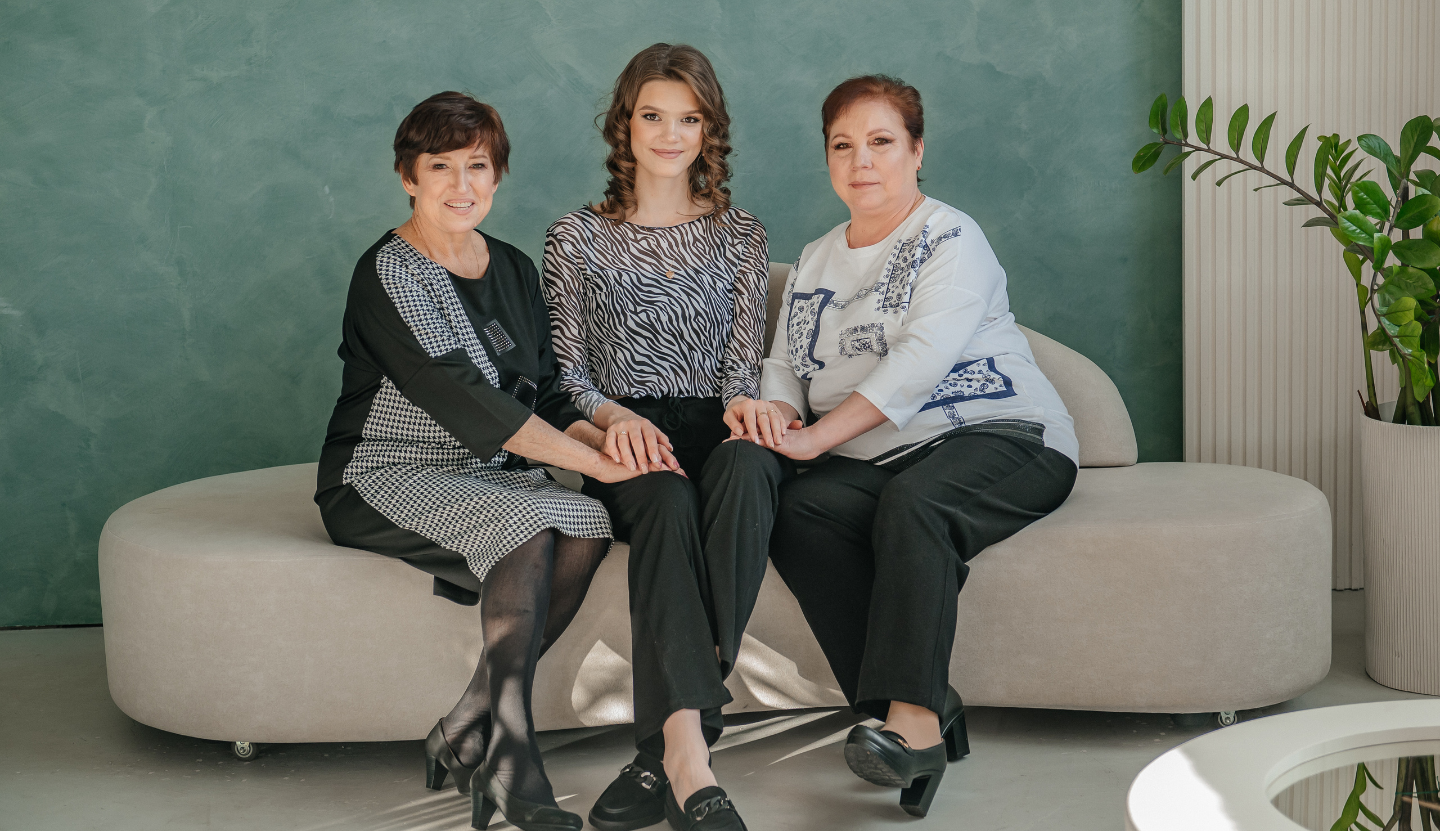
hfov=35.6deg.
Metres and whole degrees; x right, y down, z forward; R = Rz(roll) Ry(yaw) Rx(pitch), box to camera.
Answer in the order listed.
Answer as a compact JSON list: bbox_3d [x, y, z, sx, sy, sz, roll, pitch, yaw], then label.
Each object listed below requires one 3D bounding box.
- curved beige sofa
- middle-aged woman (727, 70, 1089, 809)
[{"bbox_3d":[-0.026,0.122,4.278,2.290,0.770,1.070,-2,8,0],"label":"curved beige sofa"},{"bbox_3d":[0.300,-0.016,3.887,0.580,1.130,0.960,3,9,30],"label":"middle-aged woman"}]

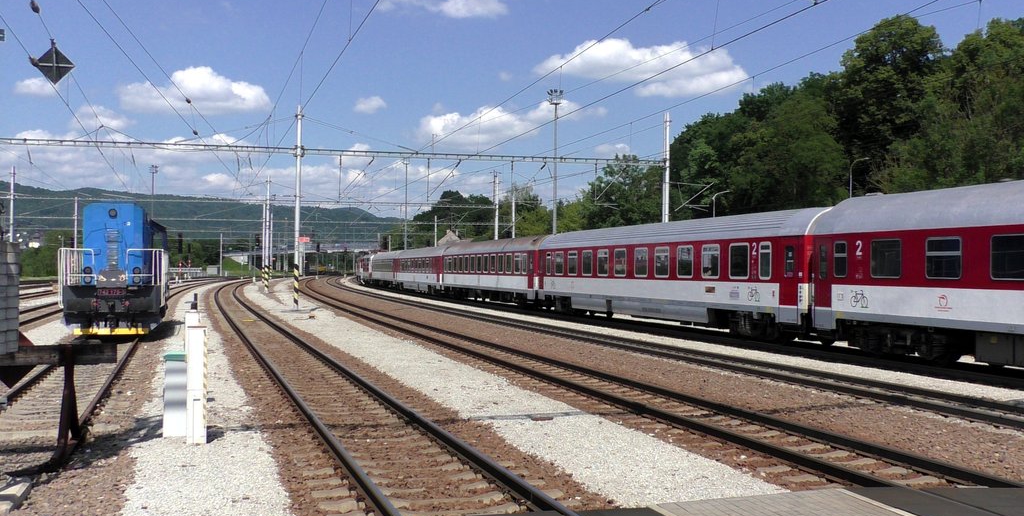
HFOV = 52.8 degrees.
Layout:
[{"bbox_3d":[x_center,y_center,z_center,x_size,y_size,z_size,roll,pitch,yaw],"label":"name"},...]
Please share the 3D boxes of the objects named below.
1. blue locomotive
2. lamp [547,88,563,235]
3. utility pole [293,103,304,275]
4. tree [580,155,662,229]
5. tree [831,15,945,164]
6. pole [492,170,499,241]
[{"bbox_3d":[-14.155,0.451,37.511,3.080,4.280,13.600,1,-1,-18],"label":"blue locomotive"},{"bbox_3d":[4.305,-6.663,105.000,1.600,21.170,1.600,1,-1,0],"label":"lamp"},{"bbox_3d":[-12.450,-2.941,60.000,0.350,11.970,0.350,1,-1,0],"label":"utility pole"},{"bbox_3d":[11.886,-3.699,112.000,8.800,14.600,8.800,1,-1,0],"label":"tree"},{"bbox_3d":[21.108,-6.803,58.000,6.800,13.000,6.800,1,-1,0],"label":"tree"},{"bbox_3d":[-1.603,-2.437,104.000,0.480,12.560,0.480,1,-1,0],"label":"pole"}]

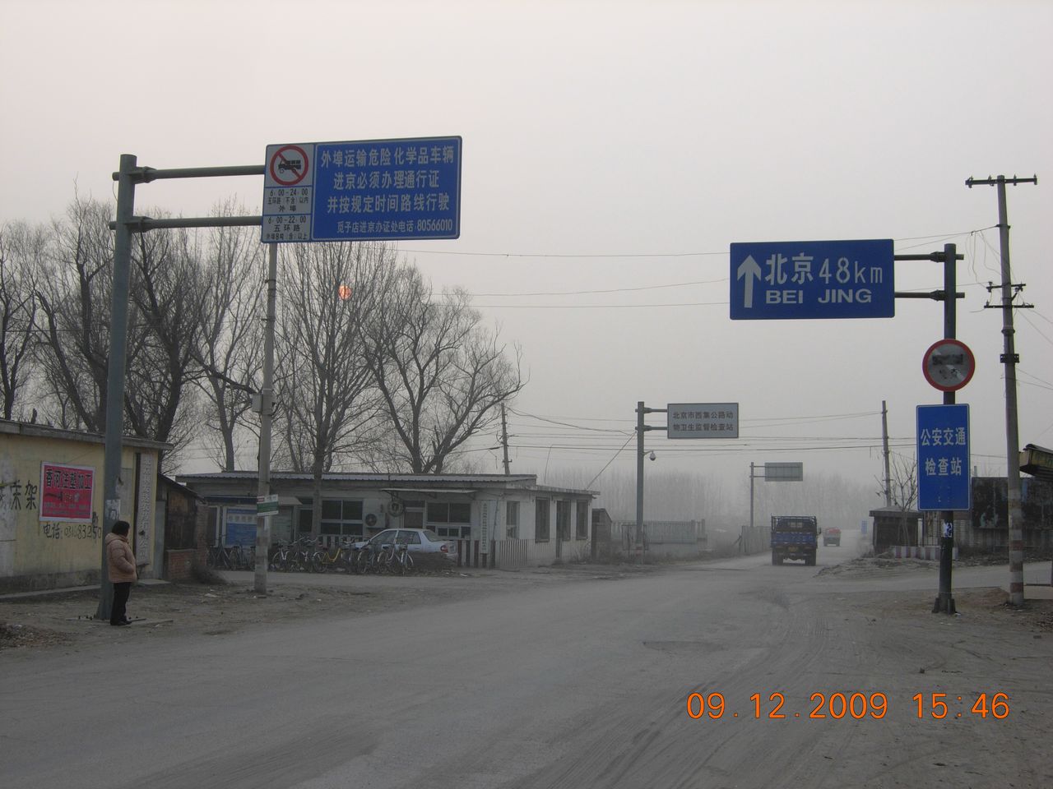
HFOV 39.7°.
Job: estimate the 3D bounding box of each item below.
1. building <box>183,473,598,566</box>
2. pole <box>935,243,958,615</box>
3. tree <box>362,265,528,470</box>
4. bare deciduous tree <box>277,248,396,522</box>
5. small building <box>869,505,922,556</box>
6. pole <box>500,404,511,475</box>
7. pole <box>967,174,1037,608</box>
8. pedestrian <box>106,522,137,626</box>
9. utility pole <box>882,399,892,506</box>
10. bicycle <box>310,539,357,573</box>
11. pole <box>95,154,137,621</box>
[{"bbox_3d":[-5.314,5.034,59.255,13.600,3.400,11.600,-1,-5,19],"label":"building"},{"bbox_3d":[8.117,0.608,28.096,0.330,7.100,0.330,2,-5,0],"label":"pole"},{"bbox_3d":[-3.850,0.843,68.000,7.000,13.402,6.600,1,-5,0],"label":"tree"},{"bbox_3d":[-6.578,0.127,50.000,4.000,11.456,4.000,1,-5,0],"label":"bare deciduous tree"},{"bbox_3d":[16.152,6.038,63.896,2.200,2.350,2.200,0,-5,14],"label":"small building"},{"bbox_3d":[-1.065,4.577,80.363,0.350,8.247,0.350,-4,-5,0],"label":"pole"},{"bbox_3d":[10.134,-0.151,30.637,1.450,9.073,0.500,-1,-6,4],"label":"pole"},{"bbox_3d":[-5.998,2.637,21.669,0.420,1.560,0.500,3,-5,-18],"label":"pedestrian"},{"bbox_3d":[18.163,4.330,73.397,0.350,8.119,0.350,-1,-6,0],"label":"utility pole"},{"bbox_3d":[-6.028,5.037,45.546,1.600,1.030,0.500,5,-7,-40],"label":"bicycle"},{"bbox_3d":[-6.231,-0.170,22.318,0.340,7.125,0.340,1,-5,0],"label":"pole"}]

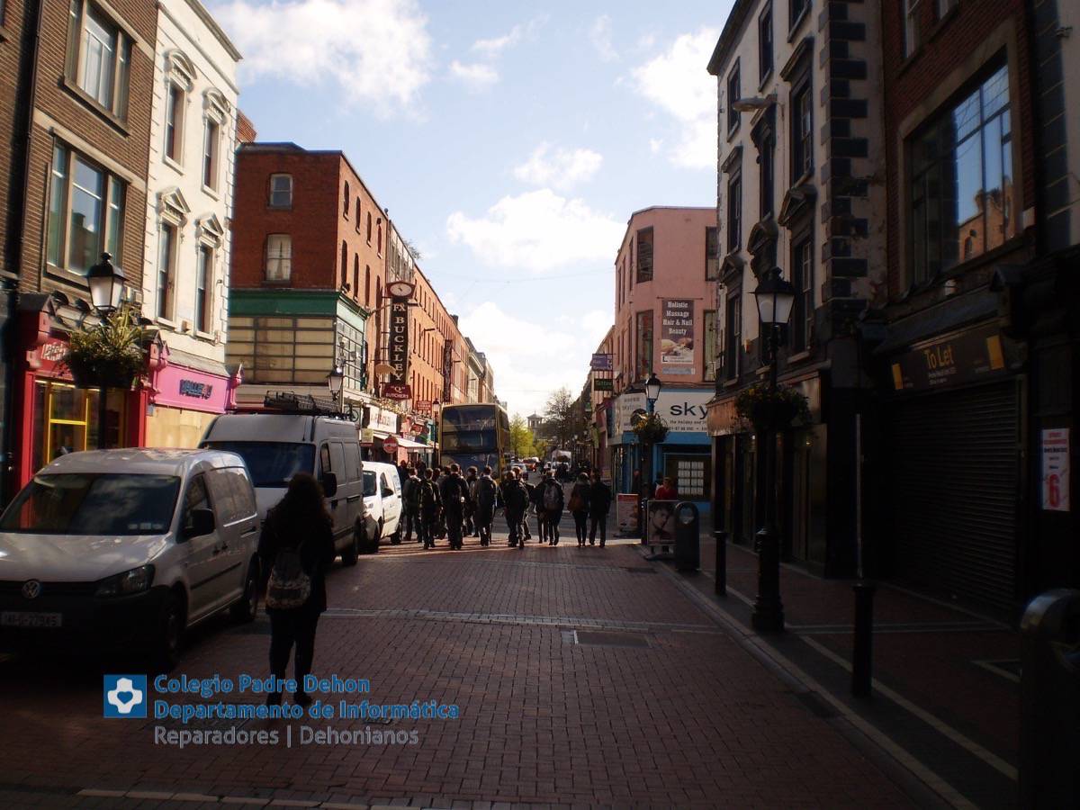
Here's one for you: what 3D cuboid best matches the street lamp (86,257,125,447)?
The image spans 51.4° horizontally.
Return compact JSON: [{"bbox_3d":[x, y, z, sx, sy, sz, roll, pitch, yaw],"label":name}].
[{"bbox_3d":[-4.514,0.345,11.492,0.410,3.830,0.410,1,-3,0],"label":"street lamp"}]

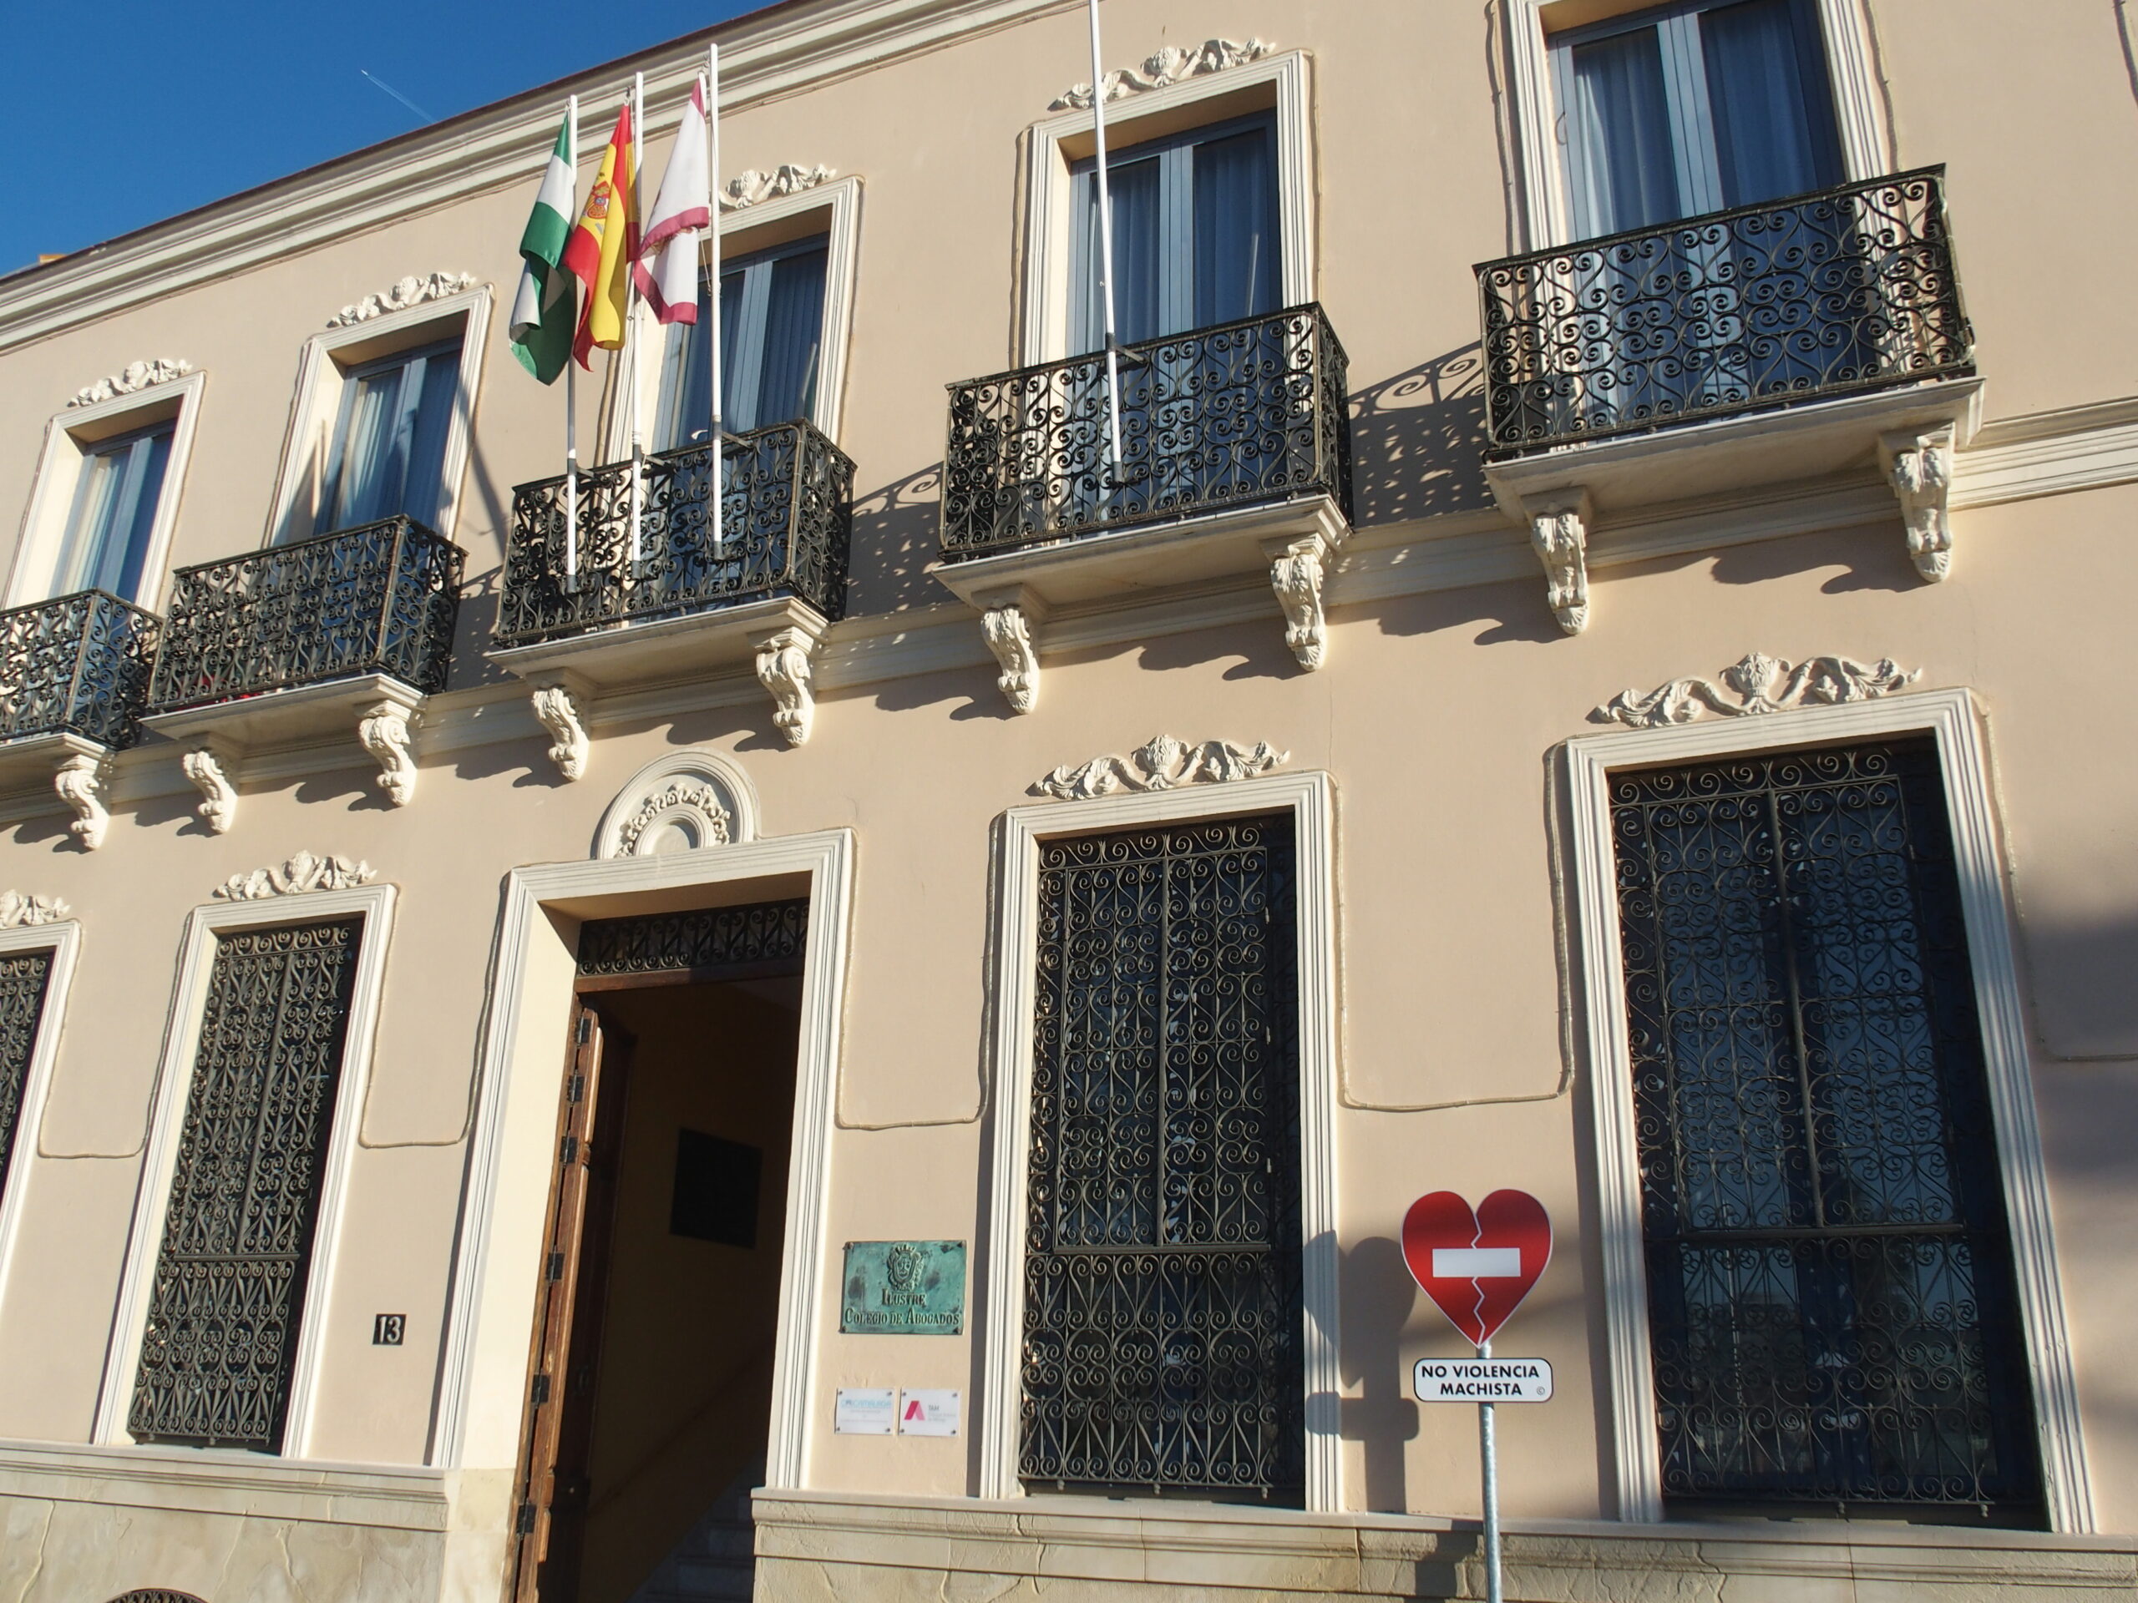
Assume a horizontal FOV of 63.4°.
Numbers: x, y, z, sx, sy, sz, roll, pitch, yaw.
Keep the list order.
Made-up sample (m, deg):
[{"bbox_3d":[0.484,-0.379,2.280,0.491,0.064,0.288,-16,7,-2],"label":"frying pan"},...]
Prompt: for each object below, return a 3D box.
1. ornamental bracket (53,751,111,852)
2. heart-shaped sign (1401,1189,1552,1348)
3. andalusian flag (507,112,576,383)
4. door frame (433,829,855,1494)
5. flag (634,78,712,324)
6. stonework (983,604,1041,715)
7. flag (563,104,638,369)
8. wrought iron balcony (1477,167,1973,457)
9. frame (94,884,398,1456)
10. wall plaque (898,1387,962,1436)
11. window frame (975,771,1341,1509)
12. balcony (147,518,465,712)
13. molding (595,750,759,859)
[{"bbox_3d":[-6.541,0.028,11.420,0.229,0.533,0.400,-7,-21,22],"label":"ornamental bracket"},{"bbox_3d":[1.589,1.815,6.723,0.592,0.594,0.030,-7,-21,23],"label":"heart-shaped sign"},{"bbox_3d":[-2.967,-3.195,9.891,0.294,1.705,0.279,-7,-20,23],"label":"andalusian flag"},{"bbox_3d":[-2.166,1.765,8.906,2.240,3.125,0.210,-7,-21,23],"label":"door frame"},{"bbox_3d":[-2.127,-3.277,9.406,0.406,1.559,0.300,-7,-21,23],"label":"flag"},{"bbox_3d":[-0.288,-0.716,8.741,0.209,0.515,0.309,-7,-20,23],"label":"stonework"},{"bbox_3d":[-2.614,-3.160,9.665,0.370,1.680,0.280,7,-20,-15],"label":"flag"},{"bbox_3d":[2.870,-2.026,7.698,1.957,0.995,0.596,-7,-21,22],"label":"wrought iron balcony"},{"bbox_3d":[-4.738,2.093,10.063,1.602,3.164,0.162,-7,-20,23],"label":"frame"},{"bbox_3d":[-0.637,2.776,7.851,0.304,0.200,0.018,-7,-20,23],"label":"wall plaque"},{"bbox_3d":[0.418,1.481,7.902,1.646,3.208,0.133,-7,-21,22],"label":"window frame"},{"bbox_3d":[-4.796,-1.069,10.873,1.951,0.974,0.533,-7,-20,23],"label":"balcony"},{"bbox_3d":[-2.154,-0.014,9.516,1.073,0.566,0.073,-7,-20,23],"label":"molding"}]

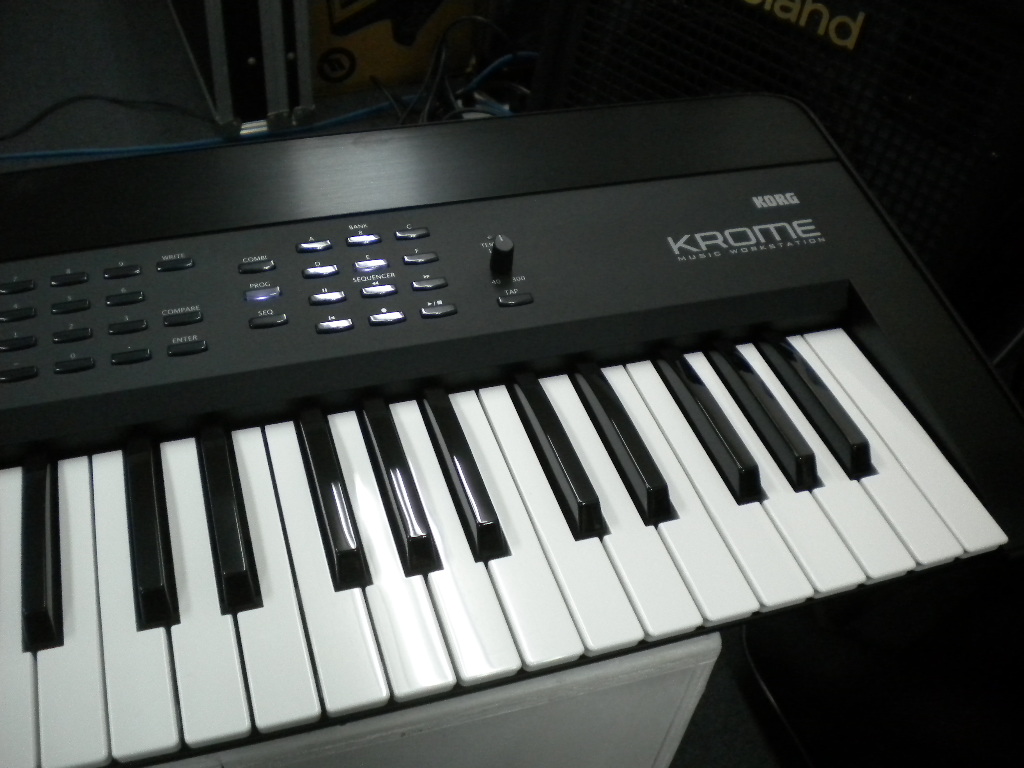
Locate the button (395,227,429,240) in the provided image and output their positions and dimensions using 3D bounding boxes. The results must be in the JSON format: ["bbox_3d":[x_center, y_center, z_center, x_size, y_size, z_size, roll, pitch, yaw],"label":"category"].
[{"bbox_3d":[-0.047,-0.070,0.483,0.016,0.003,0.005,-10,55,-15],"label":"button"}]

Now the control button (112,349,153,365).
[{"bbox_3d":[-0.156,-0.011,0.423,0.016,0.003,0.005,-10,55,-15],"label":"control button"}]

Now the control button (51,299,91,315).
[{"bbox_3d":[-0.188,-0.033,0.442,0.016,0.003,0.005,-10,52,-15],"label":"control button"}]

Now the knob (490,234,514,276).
[{"bbox_3d":[-0.004,-0.060,0.479,0.011,0.015,0.011,4,50,-4],"label":"knob"}]

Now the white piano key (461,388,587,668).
[{"bbox_3d":[-0.006,0.054,0.413,0.022,0.010,0.140,-10,46,-15],"label":"white piano key"}]

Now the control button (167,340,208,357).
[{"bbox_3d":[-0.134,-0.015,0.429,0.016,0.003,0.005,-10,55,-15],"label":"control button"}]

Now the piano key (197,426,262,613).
[{"bbox_3d":[-0.111,0.045,0.400,0.010,0.014,0.093,-10,46,-15],"label":"piano key"}]

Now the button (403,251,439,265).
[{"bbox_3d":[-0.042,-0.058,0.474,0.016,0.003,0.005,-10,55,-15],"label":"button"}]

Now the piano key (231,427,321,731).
[{"bbox_3d":[-0.095,0.068,0.389,0.022,0.010,0.140,-10,46,-15],"label":"piano key"}]

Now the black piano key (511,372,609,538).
[{"bbox_3d":[0.018,0.025,0.433,0.011,0.014,0.090,-10,45,-15],"label":"black piano key"}]

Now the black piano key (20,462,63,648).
[{"bbox_3d":[-0.171,0.057,0.377,0.010,0.012,0.085,-10,45,-15],"label":"black piano key"}]

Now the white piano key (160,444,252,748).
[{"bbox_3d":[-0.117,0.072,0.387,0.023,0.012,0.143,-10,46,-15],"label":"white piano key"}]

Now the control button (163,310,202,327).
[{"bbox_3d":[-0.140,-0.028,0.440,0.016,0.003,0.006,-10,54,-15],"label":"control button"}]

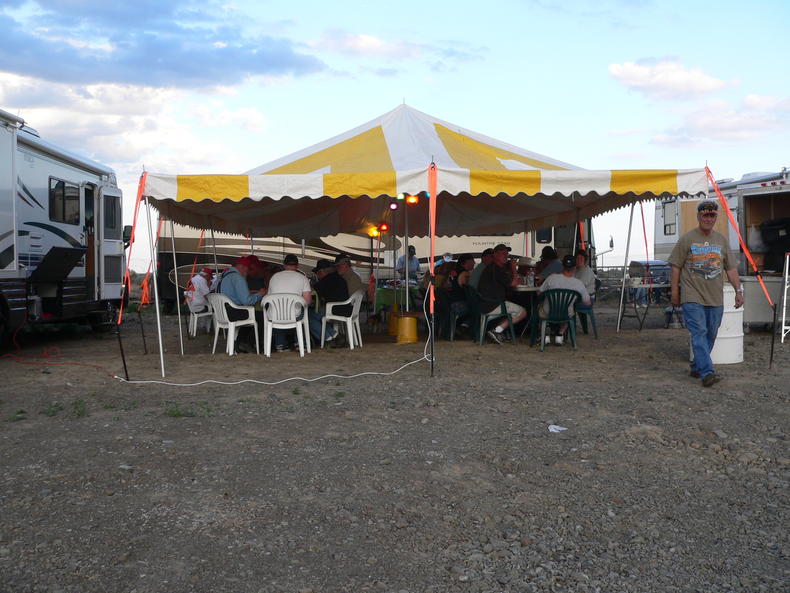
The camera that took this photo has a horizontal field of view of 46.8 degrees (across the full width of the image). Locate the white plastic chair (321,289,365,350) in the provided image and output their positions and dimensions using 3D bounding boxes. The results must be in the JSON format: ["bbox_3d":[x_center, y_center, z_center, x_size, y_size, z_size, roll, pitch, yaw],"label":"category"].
[{"bbox_3d":[-0.701,0.311,12.200,0.570,0.810,0.570,1,1,22],"label":"white plastic chair"}]

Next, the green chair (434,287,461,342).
[{"bbox_3d":[0.830,0.260,13.700,0.590,0.800,0.590,1,2,37],"label":"green chair"}]

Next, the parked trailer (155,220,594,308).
[{"bbox_3d":[-0.483,-1.427,25.200,11.500,3.700,2.550,0,1,0],"label":"parked trailer"}]

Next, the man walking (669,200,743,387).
[{"bbox_3d":[3.000,-0.052,8.800,0.680,1.750,0.550,0,2,12],"label":"man walking"}]

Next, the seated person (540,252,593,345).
[{"bbox_3d":[2.230,0.074,12.000,0.640,1.230,0.820,-1,2,-12],"label":"seated person"}]

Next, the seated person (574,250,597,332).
[{"bbox_3d":[2.660,-0.050,13.450,0.750,1.300,0.540,-1,2,-28],"label":"seated person"}]

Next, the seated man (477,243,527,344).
[{"bbox_3d":[1.469,-0.018,12.600,0.680,1.370,0.500,0,1,-15],"label":"seated man"}]

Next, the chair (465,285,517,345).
[{"bbox_3d":[1.318,0.267,12.600,0.570,0.820,0.570,0,1,-17],"label":"chair"}]

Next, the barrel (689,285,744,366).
[{"bbox_3d":[3.599,0.292,10.200,0.590,0.885,0.590,0,1,0],"label":"barrel"}]

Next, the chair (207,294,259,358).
[{"bbox_3d":[-2.076,0.333,11.700,0.570,0.810,0.570,-1,2,-36],"label":"chair"}]

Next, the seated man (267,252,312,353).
[{"bbox_3d":[-1.370,0.097,11.950,0.580,1.290,0.820,0,2,0],"label":"seated man"}]

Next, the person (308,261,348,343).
[{"bbox_3d":[-0.912,0.100,12.250,0.660,1.210,0.500,1,1,20],"label":"person"}]

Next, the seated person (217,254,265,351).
[{"bbox_3d":[-2.020,0.106,12.100,0.780,1.260,0.550,-2,2,-41],"label":"seated person"}]

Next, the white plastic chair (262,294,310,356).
[{"bbox_3d":[-1.400,0.364,11.800,0.600,0.800,0.600,0,2,-3],"label":"white plastic chair"}]

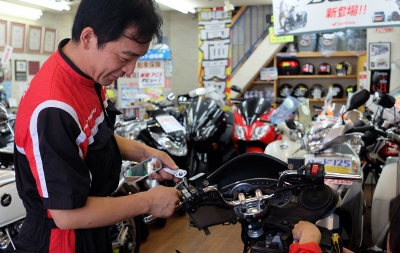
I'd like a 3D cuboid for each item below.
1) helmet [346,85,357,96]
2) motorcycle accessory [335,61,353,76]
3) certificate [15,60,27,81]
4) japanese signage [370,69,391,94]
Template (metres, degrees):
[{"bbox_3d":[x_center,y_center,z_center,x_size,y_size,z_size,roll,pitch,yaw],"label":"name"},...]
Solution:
[{"bbox_3d":[2.691,-0.611,8.000,0.240,0.250,0.280,3,5,32],"label":"helmet"},{"bbox_3d":[2.530,-1.015,8.000,0.290,0.250,0.260,-4,6,-45],"label":"motorcycle accessory"},{"bbox_3d":[-2.908,-0.906,7.400,0.030,0.350,0.280,2,5,20],"label":"certificate"},{"bbox_3d":[3.109,-0.767,7.850,0.340,0.430,0.020,1,5,10],"label":"japanese signage"}]

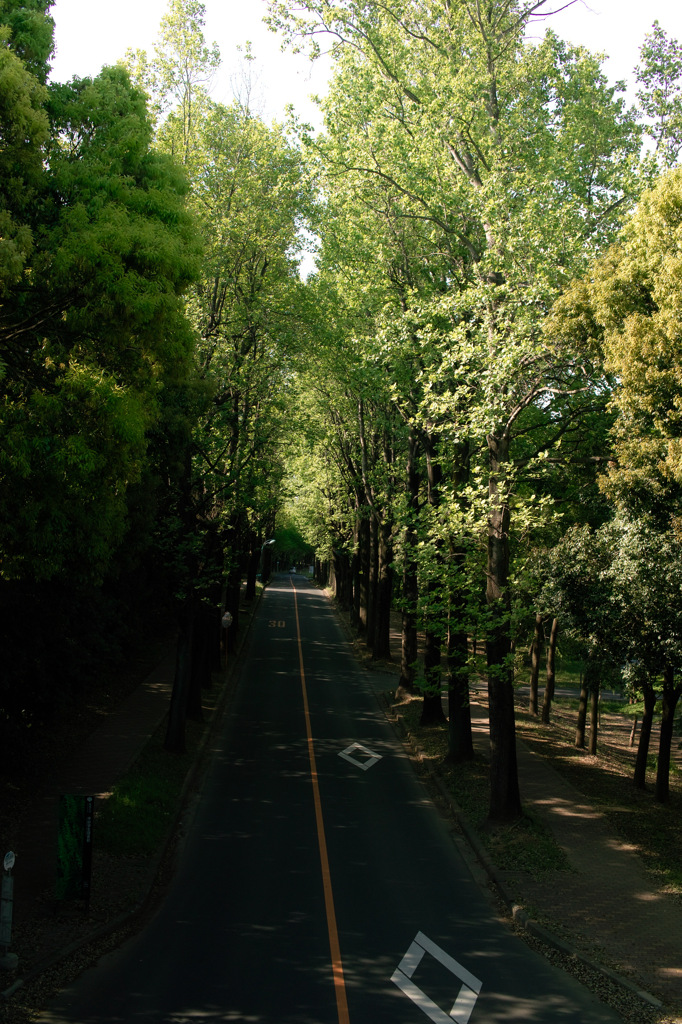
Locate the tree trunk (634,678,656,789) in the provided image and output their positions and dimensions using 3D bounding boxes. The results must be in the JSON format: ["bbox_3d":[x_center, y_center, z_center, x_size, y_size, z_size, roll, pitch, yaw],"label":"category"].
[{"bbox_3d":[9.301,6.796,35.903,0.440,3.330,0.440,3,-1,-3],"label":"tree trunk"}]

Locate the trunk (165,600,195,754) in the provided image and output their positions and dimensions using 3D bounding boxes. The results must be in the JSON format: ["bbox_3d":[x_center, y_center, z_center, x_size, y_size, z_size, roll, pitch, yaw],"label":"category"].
[{"bbox_3d":[-5.206,5.338,37.862,0.720,4.930,0.720,3,-1,-3],"label":"trunk"}]

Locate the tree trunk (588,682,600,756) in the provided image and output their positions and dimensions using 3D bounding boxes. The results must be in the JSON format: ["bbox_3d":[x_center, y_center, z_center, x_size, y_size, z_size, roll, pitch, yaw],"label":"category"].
[{"bbox_3d":[8.841,7.259,40.867,0.300,2.560,0.300,3,-1,-3],"label":"tree trunk"}]

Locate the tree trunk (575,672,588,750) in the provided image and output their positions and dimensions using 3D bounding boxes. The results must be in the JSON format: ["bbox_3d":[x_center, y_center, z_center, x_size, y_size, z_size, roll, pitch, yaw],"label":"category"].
[{"bbox_3d":[8.692,7.199,42.380,0.350,2.720,0.350,3,-1,-3],"label":"tree trunk"}]

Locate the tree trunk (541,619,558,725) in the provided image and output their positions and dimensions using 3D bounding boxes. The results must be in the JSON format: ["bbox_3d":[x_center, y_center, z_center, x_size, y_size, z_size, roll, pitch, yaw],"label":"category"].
[{"bbox_3d":[8.476,6.507,47.702,0.420,4.300,0.420,3,-1,-3],"label":"tree trunk"}]

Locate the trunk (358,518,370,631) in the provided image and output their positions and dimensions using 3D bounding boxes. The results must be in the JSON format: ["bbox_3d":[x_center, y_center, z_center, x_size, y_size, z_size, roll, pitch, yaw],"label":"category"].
[{"bbox_3d":[1.765,4.665,88.816,0.720,8.960,0.720,3,-1,-3],"label":"trunk"}]

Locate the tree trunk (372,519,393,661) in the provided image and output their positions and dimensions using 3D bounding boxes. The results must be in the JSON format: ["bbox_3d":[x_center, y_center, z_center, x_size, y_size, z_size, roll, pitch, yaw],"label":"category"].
[{"bbox_3d":[2.434,4.588,69.440,0.850,8.410,0.850,3,-1,-3],"label":"tree trunk"}]

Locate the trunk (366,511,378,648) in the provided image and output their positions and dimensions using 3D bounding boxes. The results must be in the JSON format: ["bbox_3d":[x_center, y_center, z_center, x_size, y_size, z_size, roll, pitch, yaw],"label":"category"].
[{"bbox_3d":[2.021,4.463,75.782,0.680,8.870,0.680,3,-1,-3],"label":"trunk"}]

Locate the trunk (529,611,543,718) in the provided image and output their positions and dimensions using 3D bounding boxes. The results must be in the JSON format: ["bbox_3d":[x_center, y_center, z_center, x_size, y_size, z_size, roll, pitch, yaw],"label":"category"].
[{"bbox_3d":[8.244,6.485,49.714,0.400,4.400,0.400,3,-1,-3],"label":"trunk"}]

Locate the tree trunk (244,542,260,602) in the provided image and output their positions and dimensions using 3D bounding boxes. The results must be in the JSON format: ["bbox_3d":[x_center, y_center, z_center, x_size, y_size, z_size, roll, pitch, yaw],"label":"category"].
[{"bbox_3d":[-9.169,6.213,121.032,1.000,6.100,1.000,3,-1,-3],"label":"tree trunk"}]

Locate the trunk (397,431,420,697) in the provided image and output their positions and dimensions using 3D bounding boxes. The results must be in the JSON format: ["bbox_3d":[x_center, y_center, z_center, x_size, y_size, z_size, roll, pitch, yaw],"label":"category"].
[{"bbox_3d":[3.096,2.356,54.244,0.750,12.330,0.750,3,-1,-3],"label":"trunk"}]

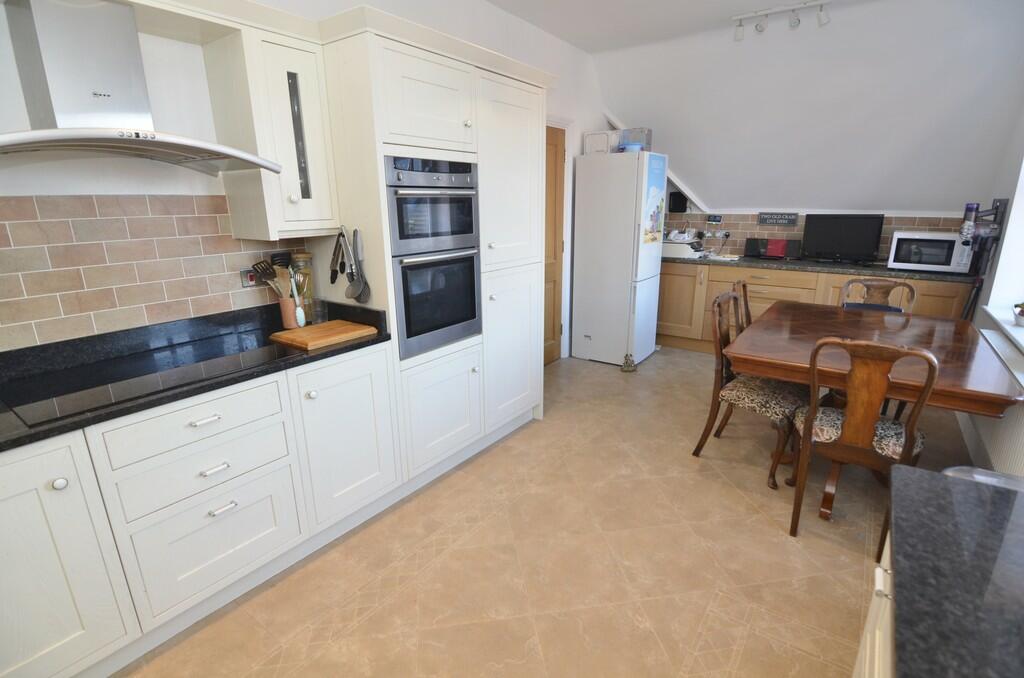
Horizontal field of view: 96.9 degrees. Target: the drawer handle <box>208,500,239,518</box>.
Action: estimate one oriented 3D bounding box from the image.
[{"bbox_3d":[-1.022,0.609,1.617,0.032,0.018,0.090,12,20,37],"label":"drawer handle"}]

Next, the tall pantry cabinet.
[{"bbox_3d":[-0.391,-0.402,2.659,0.580,2.015,1.220,12,20,37],"label":"tall pantry cabinet"}]

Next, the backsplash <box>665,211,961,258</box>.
[{"bbox_3d":[2.826,-1.036,4.608,2.600,0.435,0.020,12,20,37],"label":"backsplash"}]

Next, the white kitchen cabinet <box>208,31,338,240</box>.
[{"bbox_3d":[-1.036,-0.842,2.005,0.360,0.770,0.330,12,20,37],"label":"white kitchen cabinet"}]

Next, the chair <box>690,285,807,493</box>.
[{"bbox_3d":[1.398,0.251,2.592,0.520,0.970,0.500,14,21,41],"label":"chair"}]

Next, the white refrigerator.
[{"bbox_3d":[1.034,-0.750,4.412,0.650,1.900,0.600,12,20,37],"label":"white refrigerator"}]

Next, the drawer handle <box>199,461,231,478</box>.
[{"bbox_3d":[-1.023,0.456,1.573,0.032,0.018,0.090,12,20,37],"label":"drawer handle"}]

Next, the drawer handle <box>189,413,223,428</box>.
[{"bbox_3d":[-1.025,0.278,1.521,0.032,0.018,0.090,12,20,37],"label":"drawer handle"}]

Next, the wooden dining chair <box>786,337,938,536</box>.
[{"bbox_3d":[1.545,0.415,2.042,0.500,0.955,0.540,11,20,35],"label":"wooden dining chair"}]

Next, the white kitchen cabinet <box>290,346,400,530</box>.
[{"bbox_3d":[-0.915,0.368,2.169,0.570,0.726,0.499,12,20,37],"label":"white kitchen cabinet"}]

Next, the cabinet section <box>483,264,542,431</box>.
[{"bbox_3d":[-0.198,-0.004,3.034,0.570,0.985,0.590,12,21,37],"label":"cabinet section"}]

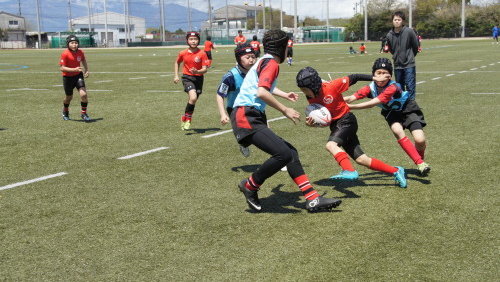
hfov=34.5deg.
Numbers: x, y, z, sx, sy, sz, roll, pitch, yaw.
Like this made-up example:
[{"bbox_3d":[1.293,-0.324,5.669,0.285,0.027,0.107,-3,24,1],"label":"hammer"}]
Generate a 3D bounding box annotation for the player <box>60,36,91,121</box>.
[{"bbox_3d":[-2.987,-1.073,13.818,0.500,1.430,0.450,-4,8,-20],"label":"player"}]

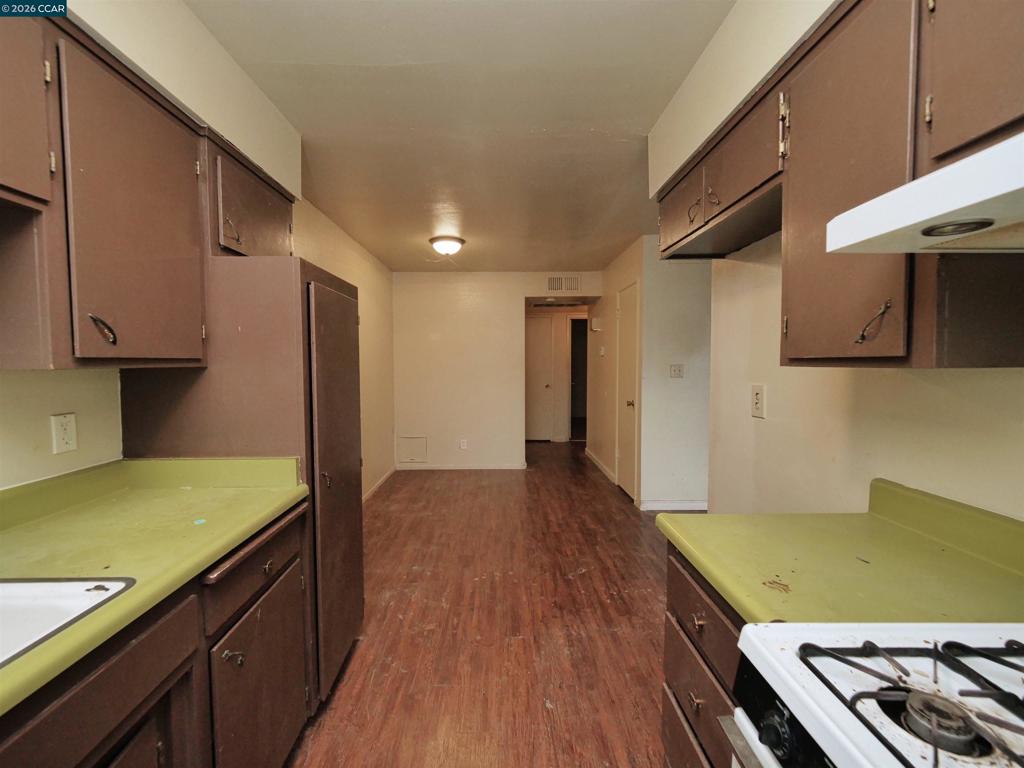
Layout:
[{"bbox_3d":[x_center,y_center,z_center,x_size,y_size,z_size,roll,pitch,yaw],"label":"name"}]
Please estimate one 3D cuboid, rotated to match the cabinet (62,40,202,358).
[{"bbox_3d":[-1.176,-0.429,1.138,0.335,0.740,0.455,0,3,-1],"label":"cabinet"}]

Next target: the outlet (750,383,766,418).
[{"bbox_3d":[1.046,0.074,1.766,0.010,0.138,0.086,0,3,-1],"label":"outlet"}]

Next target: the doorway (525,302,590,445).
[{"bbox_3d":[0.748,-0.153,6.796,1.080,2.247,0.150,0,3,-1],"label":"doorway"}]

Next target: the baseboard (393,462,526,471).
[{"bbox_3d":[-0.622,1.028,5.139,1.623,0.080,0.015,0,3,-1],"label":"baseboard"}]

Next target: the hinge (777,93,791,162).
[{"bbox_3d":[0.704,-0.668,1.076,0.020,0.170,0.045,0,3,-1],"label":"hinge"}]

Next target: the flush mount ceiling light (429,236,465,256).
[{"bbox_3d":[-0.572,-1.216,3.673,0.320,0.148,0.320,0,3,-1],"label":"flush mount ceiling light"}]

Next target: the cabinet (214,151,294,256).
[{"bbox_3d":[-1.188,-0.644,1.682,0.335,0.395,0.555,0,3,-1],"label":"cabinet"}]

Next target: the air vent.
[{"bbox_3d":[0.630,-1.220,5.030,0.425,0.210,0.025,0,3,-1],"label":"air vent"}]

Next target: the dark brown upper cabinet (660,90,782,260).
[{"bbox_3d":[0.870,-0.699,1.489,0.375,0.295,0.825,0,3,-1],"label":"dark brown upper cabinet"}]

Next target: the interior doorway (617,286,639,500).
[{"bbox_3d":[1.187,0.082,4.174,0.090,2.087,0.670,0,3,-1],"label":"interior doorway"}]

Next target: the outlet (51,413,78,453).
[{"bbox_3d":[-1.341,0.148,1.247,0.010,0.114,0.068,0,3,-1],"label":"outlet"}]

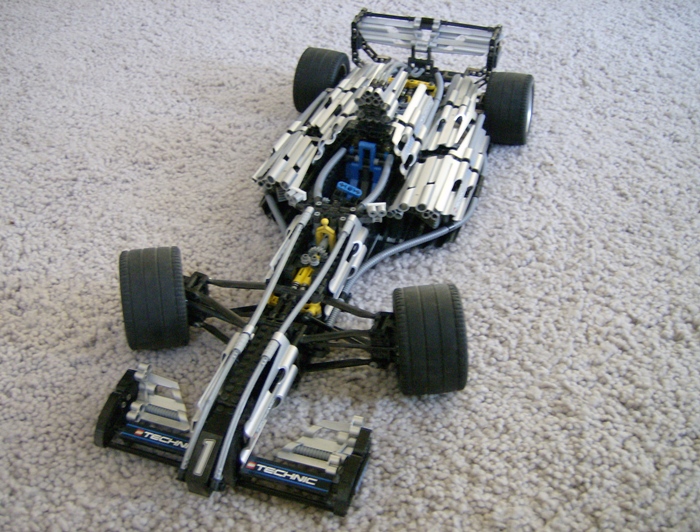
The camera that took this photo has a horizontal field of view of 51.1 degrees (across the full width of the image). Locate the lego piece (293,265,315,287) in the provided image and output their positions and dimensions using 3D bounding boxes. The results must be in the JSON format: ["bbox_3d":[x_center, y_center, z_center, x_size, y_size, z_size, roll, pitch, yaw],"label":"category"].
[{"bbox_3d":[-0.037,0.008,0.596,0.015,0.009,0.018,11,40,14],"label":"lego piece"}]

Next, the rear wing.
[{"bbox_3d":[0.091,-0.270,0.890,0.172,0.058,0.056,11,40,14],"label":"rear wing"}]

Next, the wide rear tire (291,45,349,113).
[{"bbox_3d":[-0.033,-0.228,0.914,0.050,0.082,0.082,11,40,14],"label":"wide rear tire"}]

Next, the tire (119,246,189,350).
[{"bbox_3d":[-0.157,0.026,0.592,0.044,0.082,0.082,-7,39,-9],"label":"tire"}]

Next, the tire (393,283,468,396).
[{"bbox_3d":[0.060,0.056,0.556,0.044,0.082,0.082,-3,39,-4],"label":"tire"}]

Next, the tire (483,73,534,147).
[{"bbox_3d":[0.188,-0.184,0.859,0.050,0.082,0.082,11,40,14],"label":"tire"}]

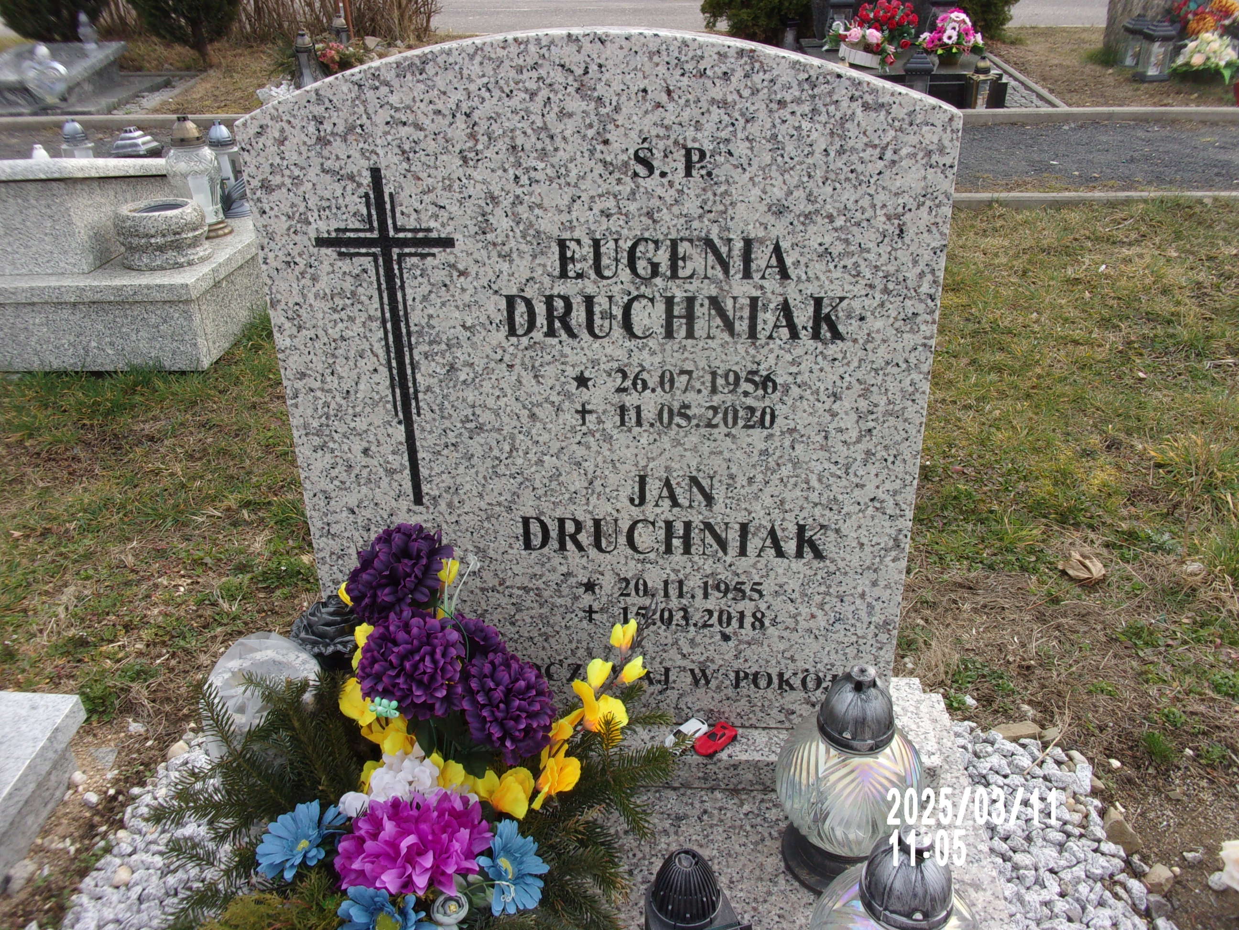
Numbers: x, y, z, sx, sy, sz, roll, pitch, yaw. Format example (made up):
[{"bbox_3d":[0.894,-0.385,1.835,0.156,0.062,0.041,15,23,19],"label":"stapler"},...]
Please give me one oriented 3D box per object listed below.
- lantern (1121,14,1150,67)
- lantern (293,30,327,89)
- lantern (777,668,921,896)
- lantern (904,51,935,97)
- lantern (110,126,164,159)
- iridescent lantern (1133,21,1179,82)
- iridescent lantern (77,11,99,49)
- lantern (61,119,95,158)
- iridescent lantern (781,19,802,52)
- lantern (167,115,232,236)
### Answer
[{"bbox_3d":[3.644,-2.980,7.027,0.190,0.301,0.190,-1,30,0],"label":"lantern"},{"bbox_3d":[-2.014,-2.594,6.452,0.190,0.352,0.190,-1,30,0],"label":"lantern"},{"bbox_3d":[0.283,0.354,1.199,0.173,0.288,0.173,-1,30,0],"label":"lantern"},{"bbox_3d":[1.697,-2.179,5.697,0.150,0.312,0.150,-1,30,0],"label":"lantern"},{"bbox_3d":[-1.547,-0.955,3.239,0.125,0.262,0.125,-1,30,0],"label":"lantern"},{"bbox_3d":[3.500,-2.696,6.514,0.190,0.333,0.190,-1,30,0],"label":"iridescent lantern"},{"bbox_3d":[-3.419,-2.795,6.434,0.110,0.212,0.110,-1,30,0],"label":"iridescent lantern"},{"bbox_3d":[-1.772,-0.992,3.294,0.092,0.275,0.092,-1,30,0],"label":"lantern"},{"bbox_3d":[1.287,-3.184,7.481,0.130,0.250,0.130,-1,30,0],"label":"iridescent lantern"},{"bbox_3d":[-1.268,-0.878,3.025,0.155,0.339,0.155,-1,30,0],"label":"lantern"}]

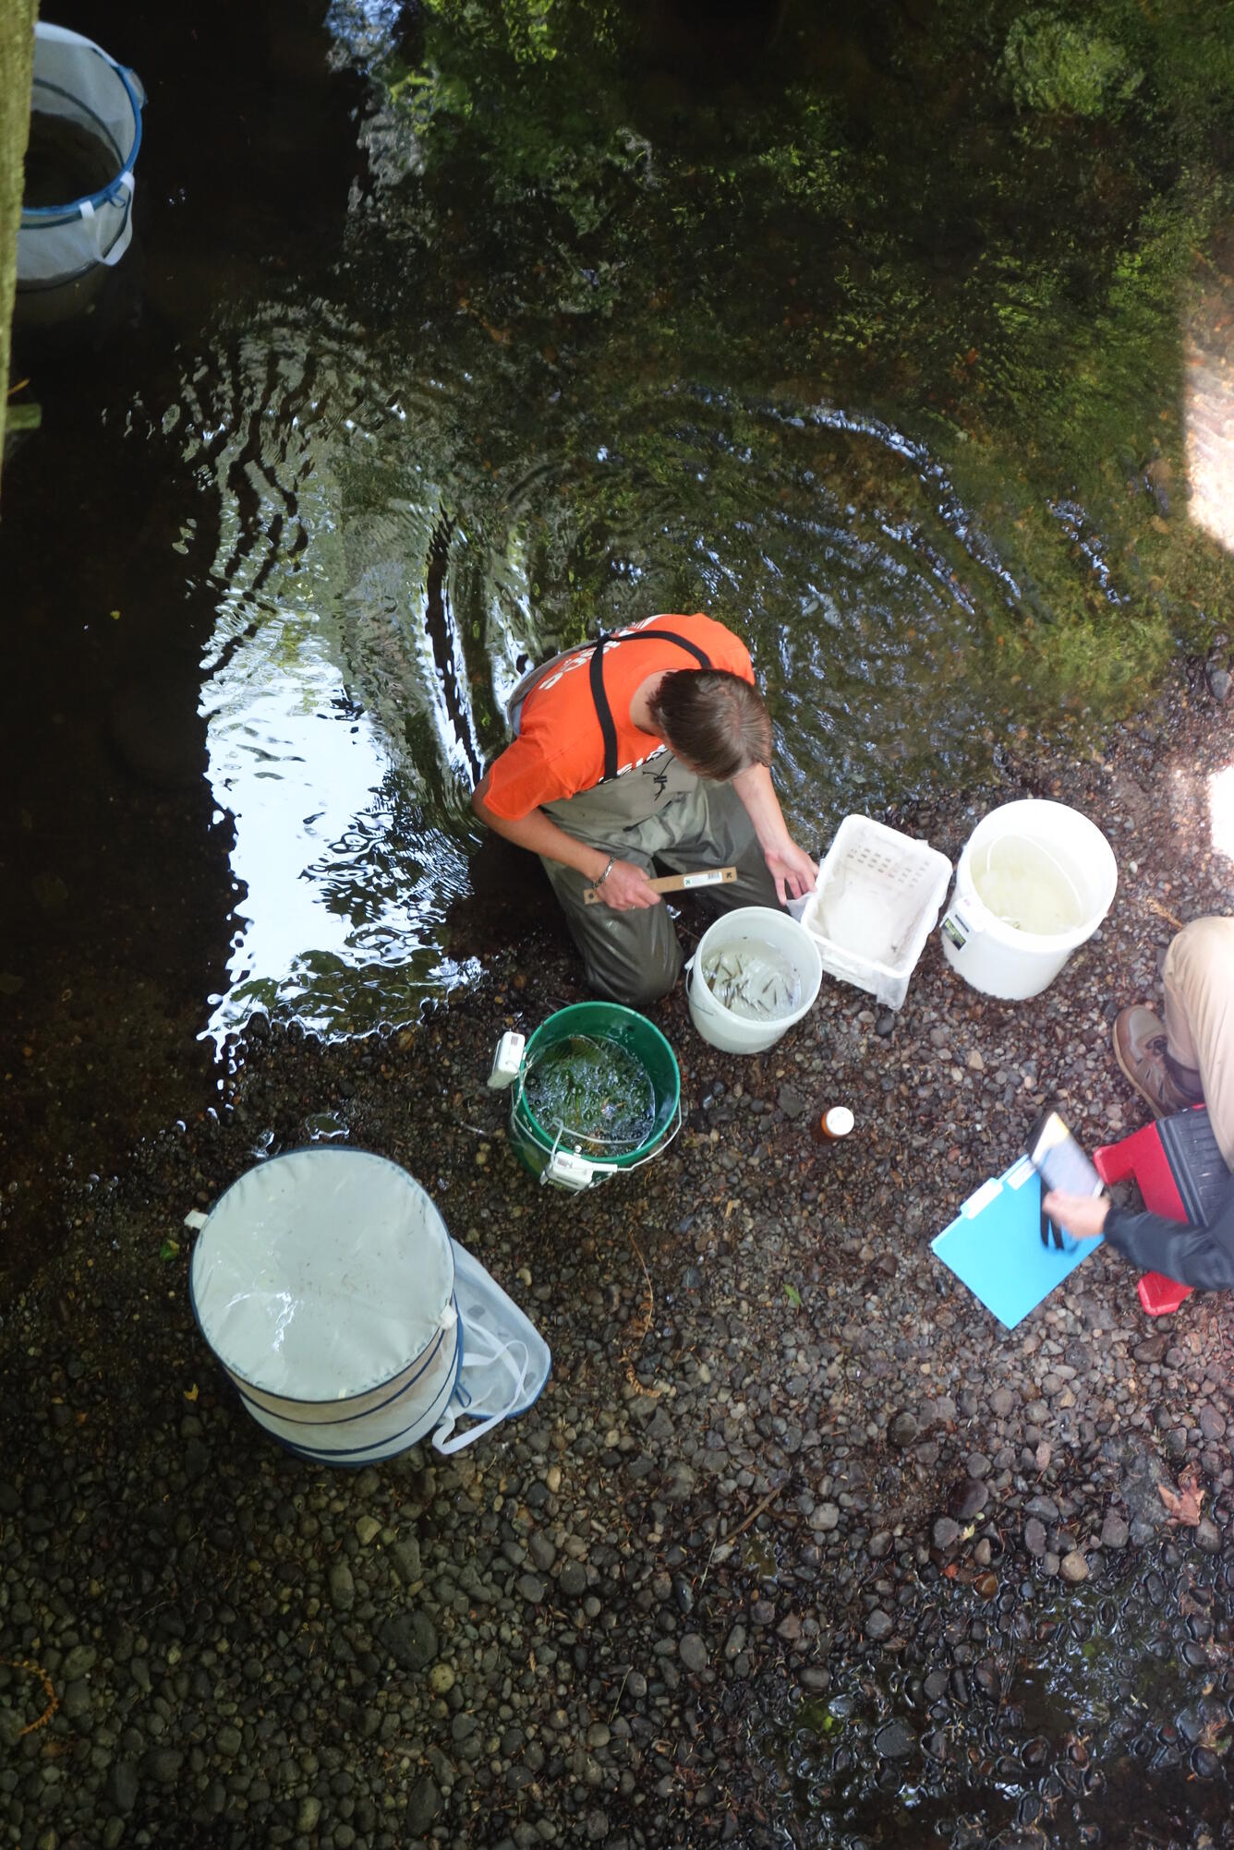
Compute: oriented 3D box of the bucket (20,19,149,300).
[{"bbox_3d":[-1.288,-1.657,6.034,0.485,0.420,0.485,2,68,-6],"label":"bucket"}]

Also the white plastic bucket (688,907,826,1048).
[{"bbox_3d":[0.266,0.122,5.455,0.250,0.225,0.250,2,68,-6],"label":"white plastic bucket"}]

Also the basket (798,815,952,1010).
[{"bbox_3d":[0.520,-0.031,5.579,0.245,0.150,0.285,25,67,3],"label":"basket"}]

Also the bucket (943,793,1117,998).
[{"bbox_3d":[0.821,-0.039,5.525,0.302,0.365,0.302,2,68,-6],"label":"bucket"}]

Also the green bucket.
[{"bbox_3d":[-0.054,0.348,5.240,0.303,0.367,0.303,2,68,-6],"label":"green bucket"}]

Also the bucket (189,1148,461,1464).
[{"bbox_3d":[-0.512,0.706,4.955,0.455,0.550,0.455,2,68,-6],"label":"bucket"}]

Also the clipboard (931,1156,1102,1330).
[{"bbox_3d":[0.801,0.621,5.416,0.298,0.015,0.240,-40,78,-19],"label":"clipboard"}]

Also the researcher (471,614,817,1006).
[{"bbox_3d":[0.011,-0.286,5.169,0.630,1.060,0.680,-27,74,-16],"label":"researcher"}]

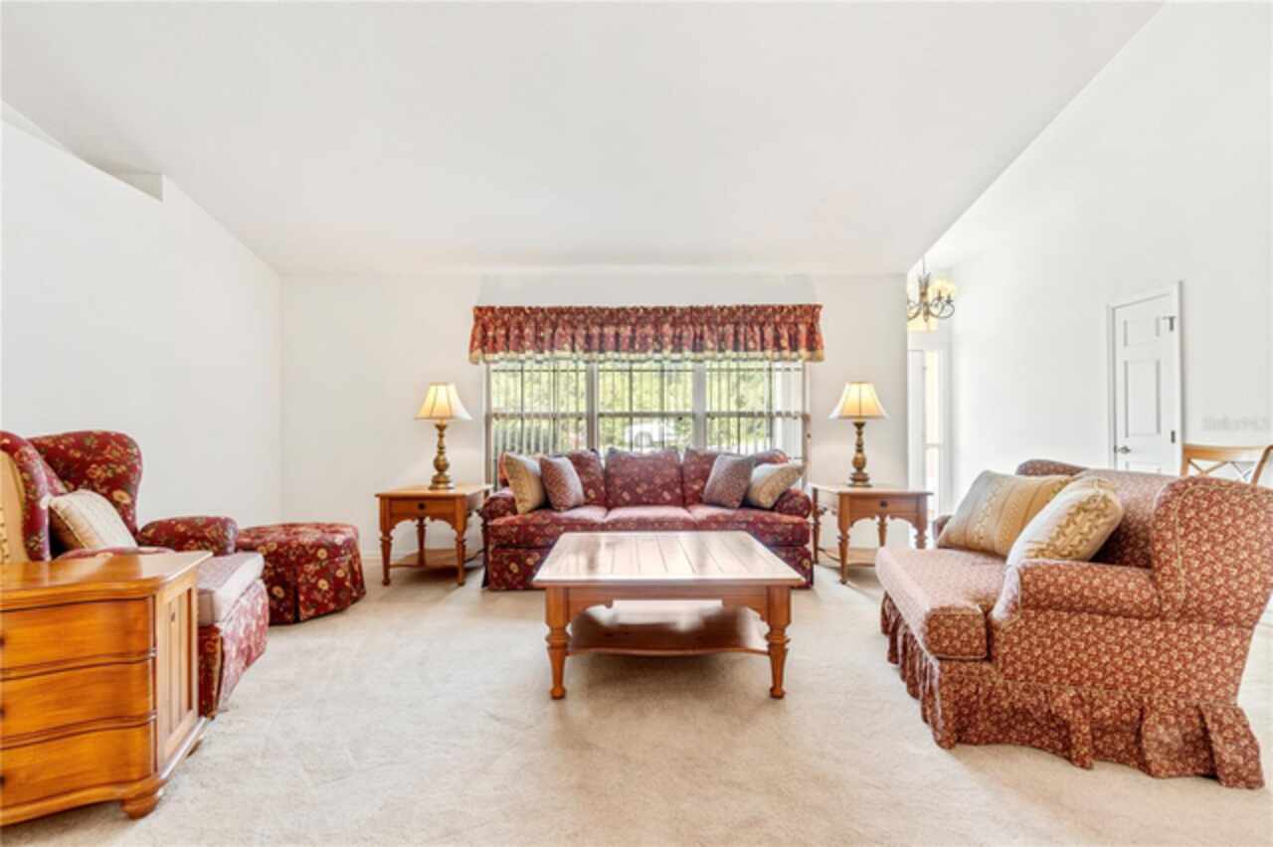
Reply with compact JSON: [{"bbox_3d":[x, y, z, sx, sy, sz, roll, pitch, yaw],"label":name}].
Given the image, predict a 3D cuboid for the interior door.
[{"bbox_3d":[3.816,0.087,3.967,0.050,2.040,0.480,0,-1,-1],"label":"interior door"}]

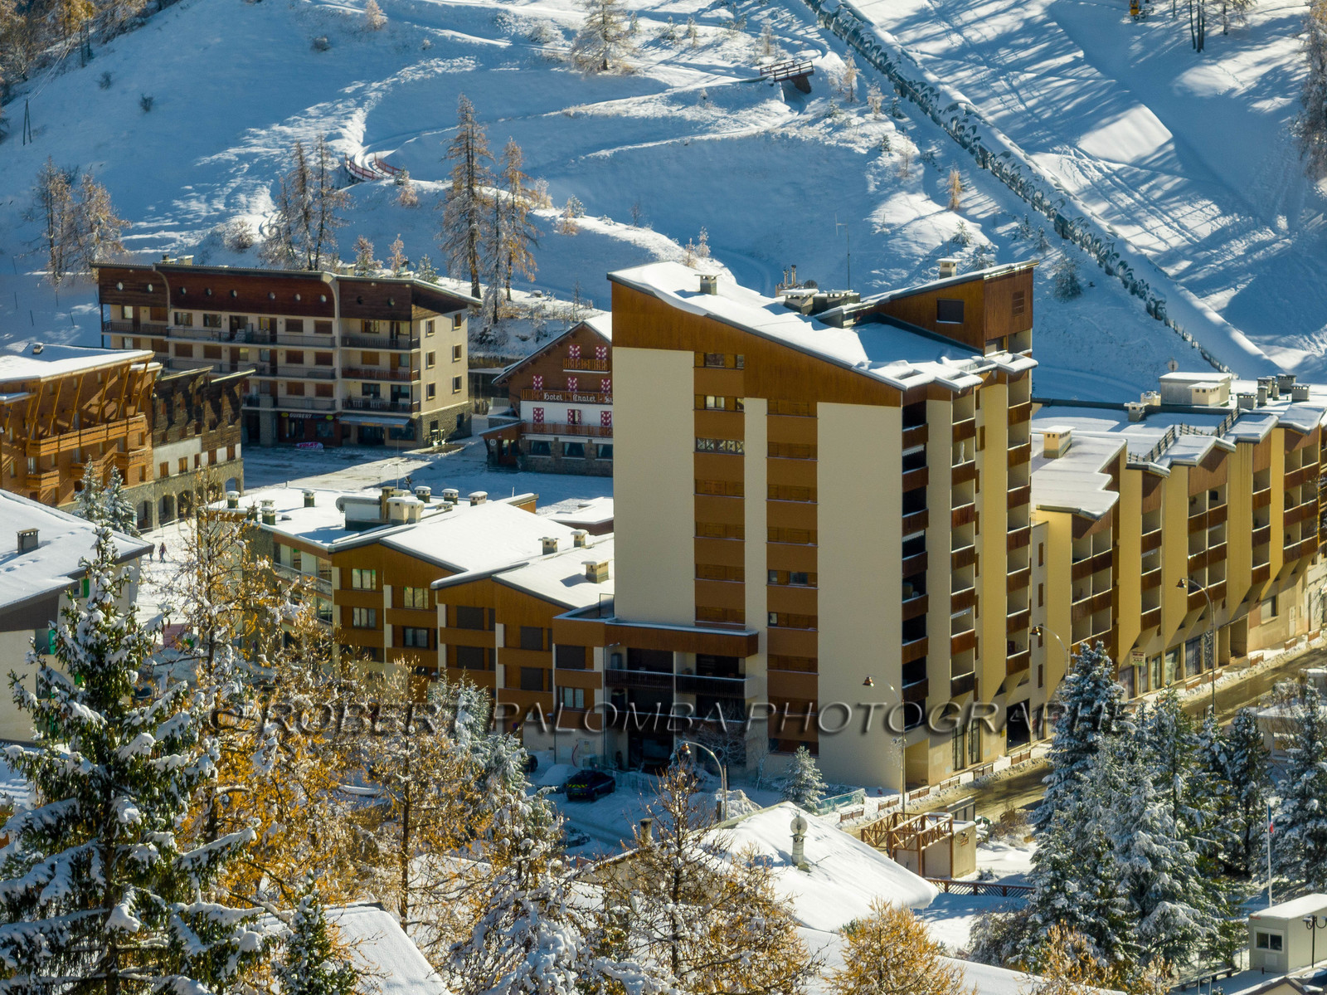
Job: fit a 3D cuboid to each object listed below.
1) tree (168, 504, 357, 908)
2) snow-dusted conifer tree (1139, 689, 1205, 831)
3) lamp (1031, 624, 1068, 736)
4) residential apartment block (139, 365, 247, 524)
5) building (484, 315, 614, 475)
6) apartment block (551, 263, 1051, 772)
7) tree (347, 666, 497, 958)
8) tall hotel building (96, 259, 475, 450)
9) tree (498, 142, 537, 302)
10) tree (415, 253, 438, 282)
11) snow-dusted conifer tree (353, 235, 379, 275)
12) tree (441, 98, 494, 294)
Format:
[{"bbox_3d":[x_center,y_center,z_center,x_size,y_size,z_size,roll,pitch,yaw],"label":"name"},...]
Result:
[{"bbox_3d":[-19.878,10.665,301.485,8.800,20.750,8.800,0,8,0],"label":"tree"},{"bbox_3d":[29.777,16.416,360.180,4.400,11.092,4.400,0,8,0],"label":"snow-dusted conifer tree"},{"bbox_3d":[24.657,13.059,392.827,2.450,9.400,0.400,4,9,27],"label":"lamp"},{"bbox_3d":[-42.251,-4.714,502.212,12.000,12.400,15.500,4,9,26],"label":"residential apartment block"},{"bbox_3d":[-3.803,-9.059,514.322,17.200,13.000,14.000,3,9,25],"label":"building"},{"bbox_3d":[8.377,1.410,395.446,25.400,31.800,18.000,4,9,27],"label":"apartment block"},{"bbox_3d":[-12.913,16.504,318.872,7.600,15.450,7.600,0,8,0],"label":"tree"},{"bbox_3d":[-33.517,-13.229,546.635,32.500,15.000,12.300,4,9,25],"label":"tall hotel building"},{"bbox_3d":[-13.316,-25.309,562.000,3.700,14.800,3.700,0,8,0],"label":"tree"},{"bbox_3d":[-22.124,-21.336,575.777,2.200,3.016,2.200,0,8,0],"label":"tree"},{"bbox_3d":[-27.489,-22.269,570.000,2.500,4.000,2.500,0,8,0],"label":"snow-dusted conifer tree"},{"bbox_3d":[-17.896,-27.387,562.000,4.800,18.700,4.800,0,8,0],"label":"tree"}]

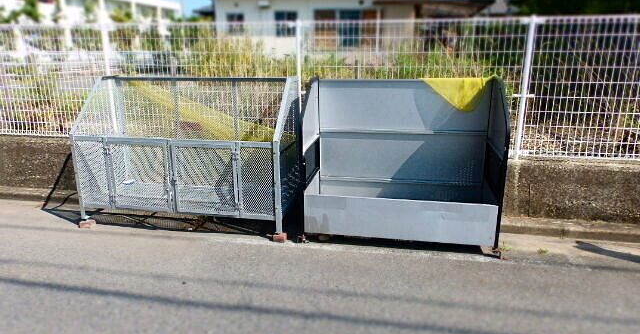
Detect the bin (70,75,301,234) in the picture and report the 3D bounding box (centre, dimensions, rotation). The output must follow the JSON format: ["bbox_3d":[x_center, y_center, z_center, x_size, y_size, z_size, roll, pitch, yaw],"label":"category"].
[{"bbox_3d":[-1.174,-0.175,3.704,1.837,1.237,0.688,3,15,10],"label":"bin"}]

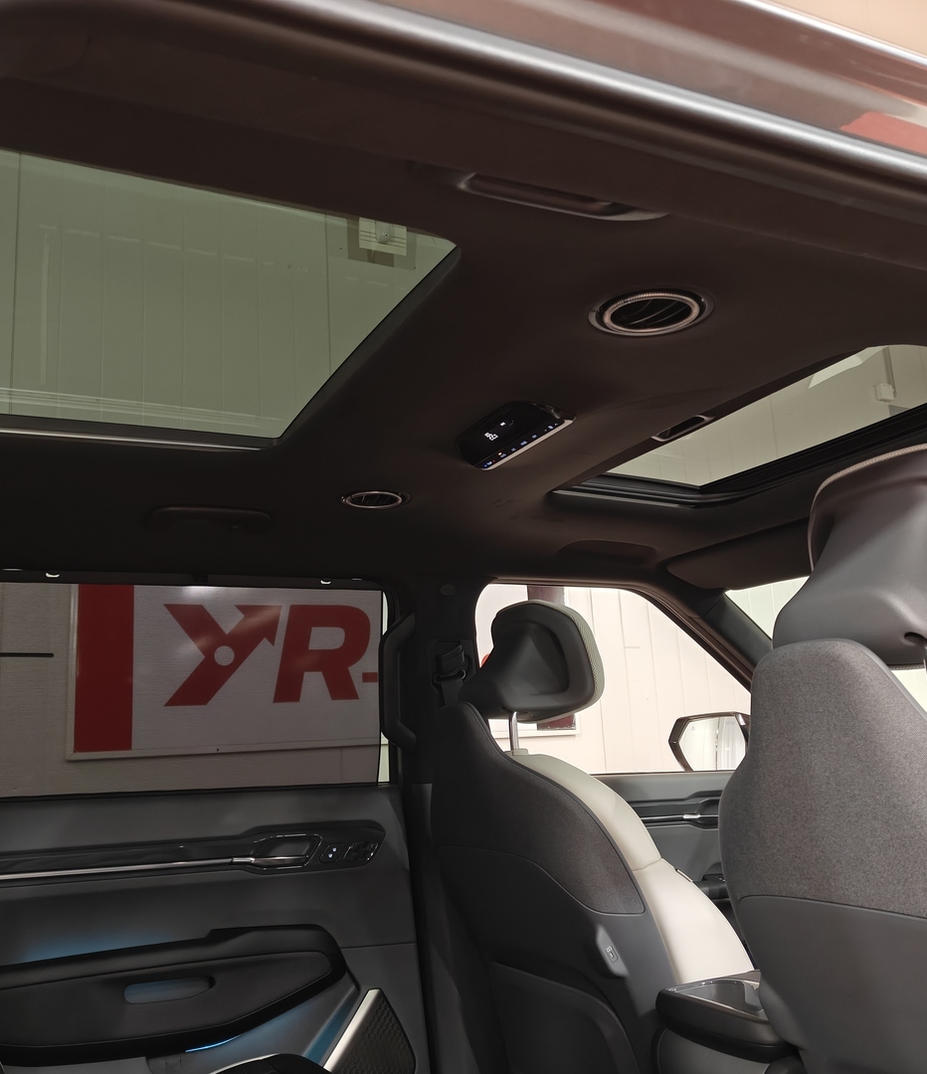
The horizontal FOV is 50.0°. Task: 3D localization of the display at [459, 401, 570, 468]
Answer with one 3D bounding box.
[{"bbox_3d":[0.056,-0.133,1.214,0.068,0.023,0.200,31,-24,-16],"label":"display"}]

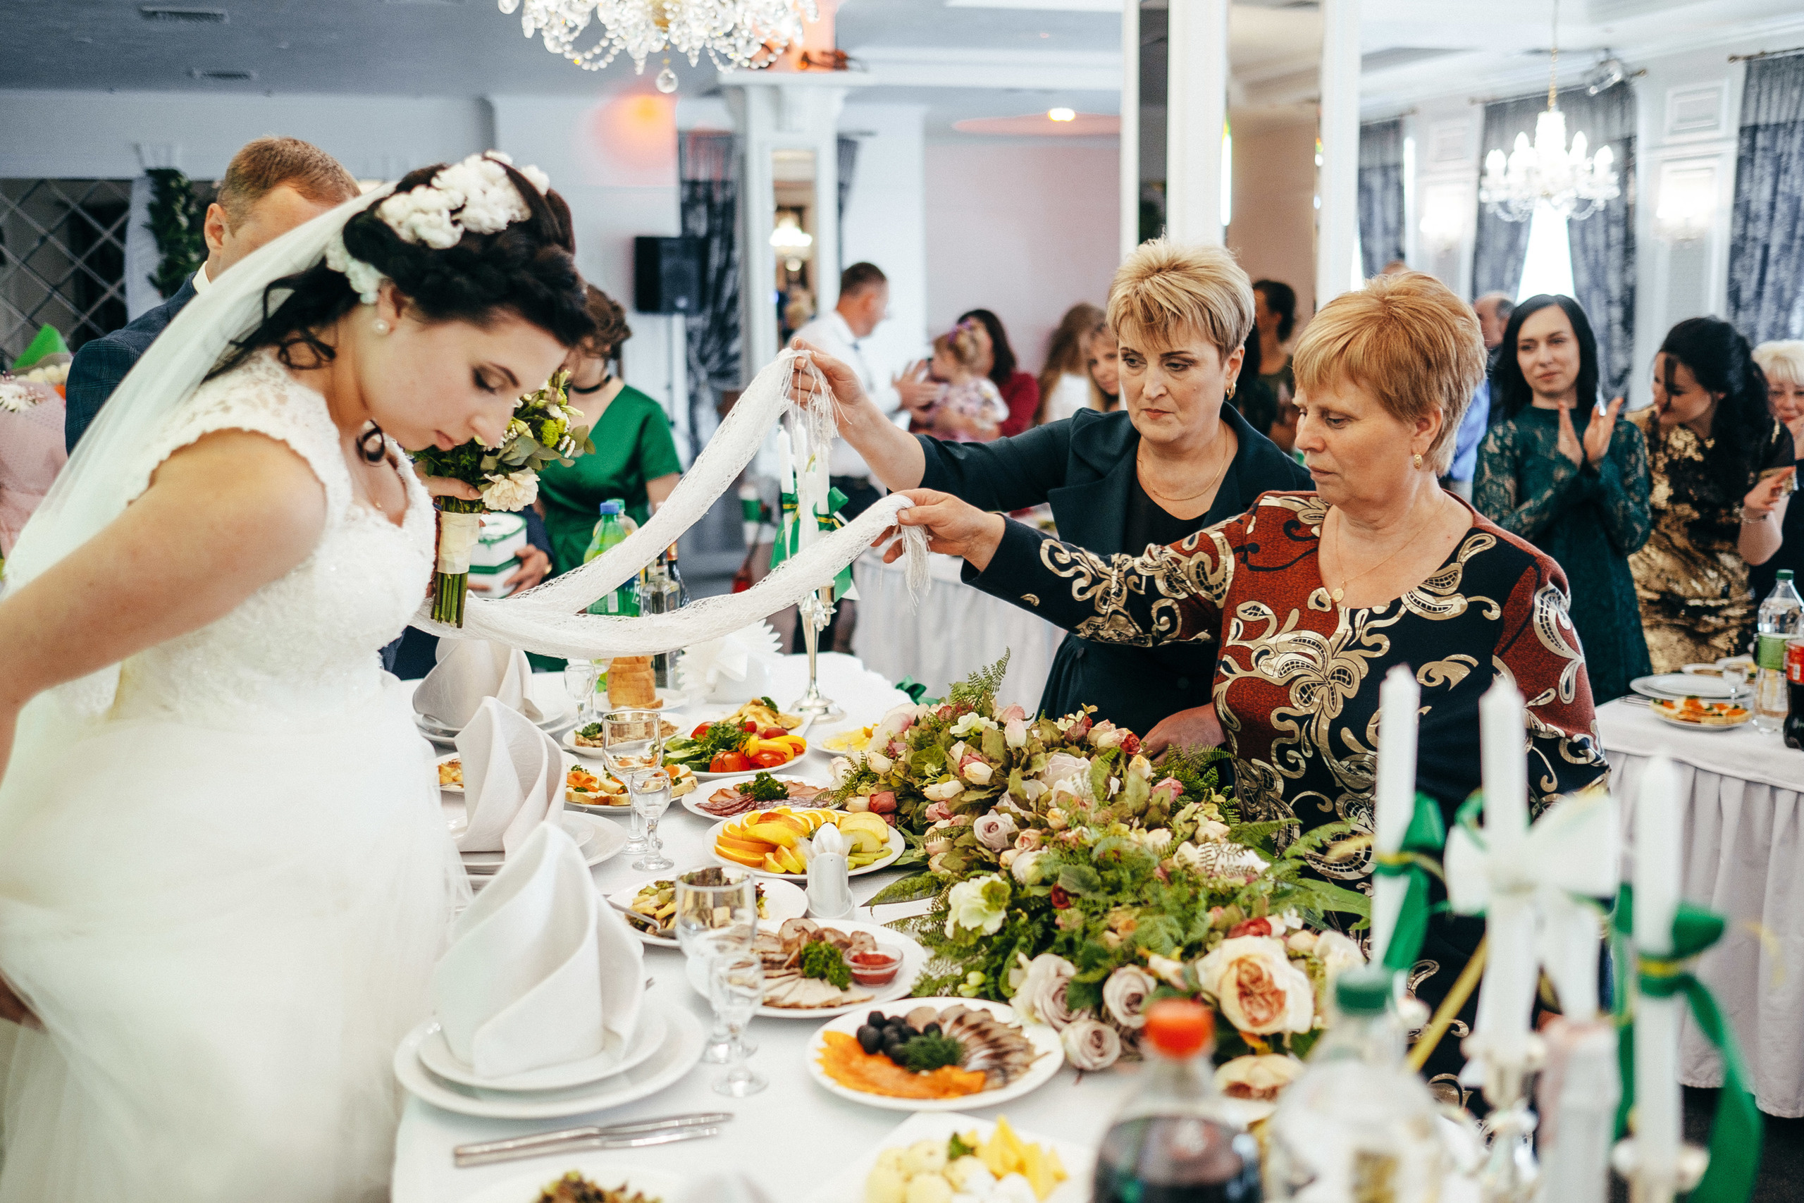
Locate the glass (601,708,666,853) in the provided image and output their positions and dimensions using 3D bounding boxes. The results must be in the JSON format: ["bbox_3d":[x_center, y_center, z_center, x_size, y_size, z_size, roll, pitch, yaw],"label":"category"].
[{"bbox_3d":[-0.353,0.240,2.317,0.079,0.177,0.079,-1,11,0],"label":"glass"}]

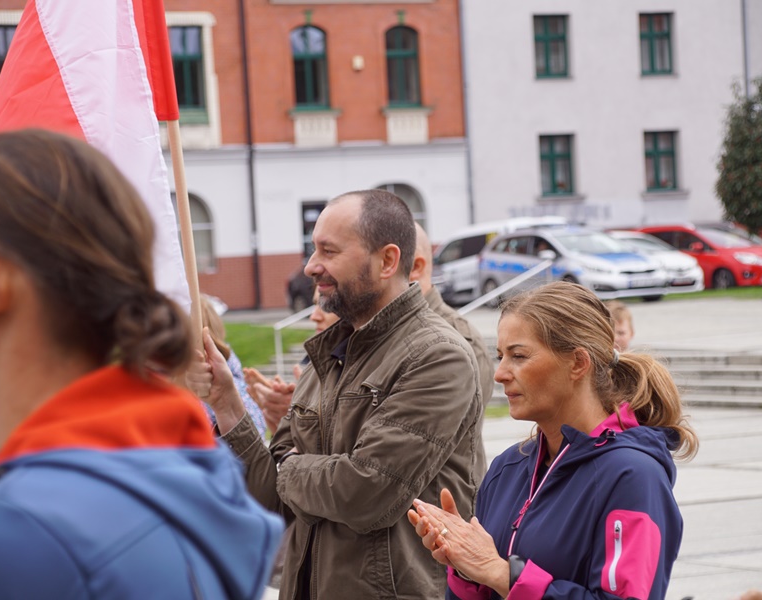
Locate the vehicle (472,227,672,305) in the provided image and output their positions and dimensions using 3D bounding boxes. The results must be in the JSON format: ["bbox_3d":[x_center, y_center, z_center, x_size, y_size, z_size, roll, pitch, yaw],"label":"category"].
[{"bbox_3d":[3.772,-0.658,55.801,1.790,1.490,4.500,-4,1,-33],"label":"vehicle"}]

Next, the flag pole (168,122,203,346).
[{"bbox_3d":[-0.393,-0.422,5.150,0.023,1.500,0.023,-7,0,0],"label":"flag pole"}]

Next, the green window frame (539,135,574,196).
[{"bbox_3d":[4.670,-3.535,73.866,1.020,1.620,0.140,-3,1,-27],"label":"green window frame"}]

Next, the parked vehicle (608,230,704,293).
[{"bbox_3d":[4.932,-0.691,59.703,1.750,1.490,4.150,-4,1,-36],"label":"parked vehicle"}]

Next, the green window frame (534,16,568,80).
[{"bbox_3d":[4.494,-6.655,73.793,1.020,1.620,0.140,-3,1,-27],"label":"green window frame"}]

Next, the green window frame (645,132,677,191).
[{"bbox_3d":[7.576,-3.727,75.349,1.020,1.620,0.140,-3,1,-27],"label":"green window frame"}]

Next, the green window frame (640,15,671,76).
[{"bbox_3d":[7.393,-6.883,75.273,1.020,1.620,0.140,-3,1,-27],"label":"green window frame"}]

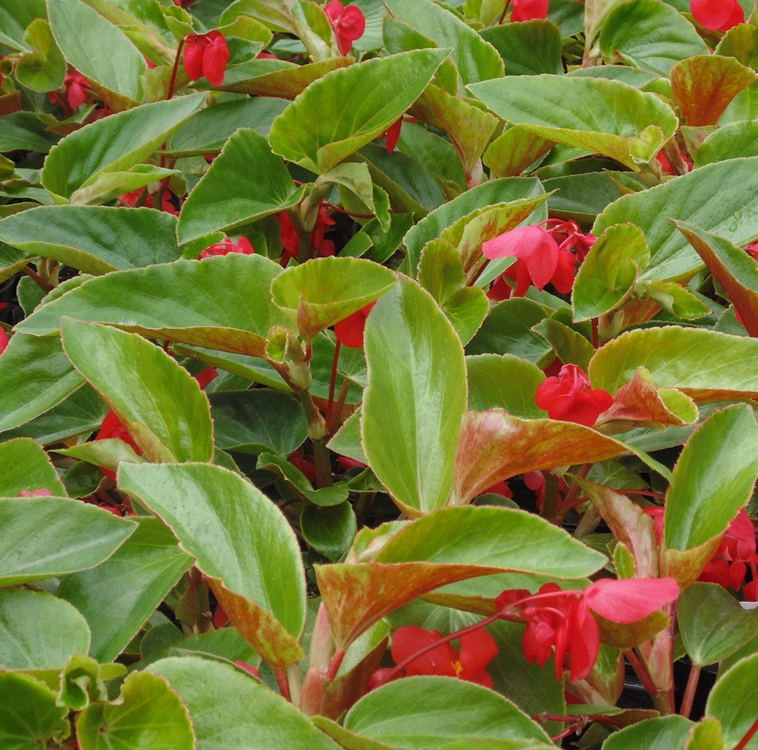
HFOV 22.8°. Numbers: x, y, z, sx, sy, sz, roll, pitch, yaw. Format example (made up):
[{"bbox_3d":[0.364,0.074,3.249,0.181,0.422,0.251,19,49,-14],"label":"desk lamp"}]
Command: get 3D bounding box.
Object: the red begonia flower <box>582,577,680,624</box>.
[{"bbox_3d":[0.095,0.085,0.710,0.035,0.015,0.019,7,31,6],"label":"red begonia flower"}]

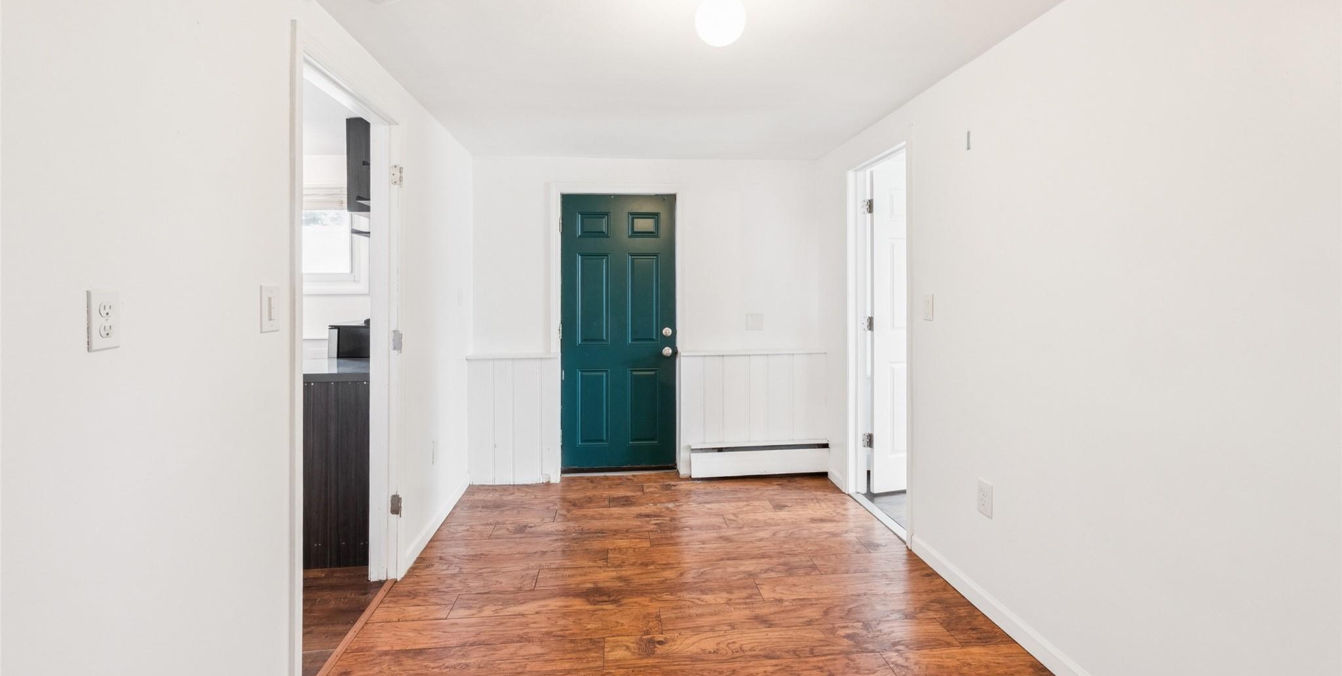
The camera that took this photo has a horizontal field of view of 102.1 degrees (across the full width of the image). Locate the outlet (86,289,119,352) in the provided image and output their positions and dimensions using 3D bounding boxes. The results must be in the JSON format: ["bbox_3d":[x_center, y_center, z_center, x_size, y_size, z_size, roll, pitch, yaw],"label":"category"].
[{"bbox_3d":[-1.070,-0.033,1.030,0.009,0.115,0.070,0,3,-6],"label":"outlet"}]

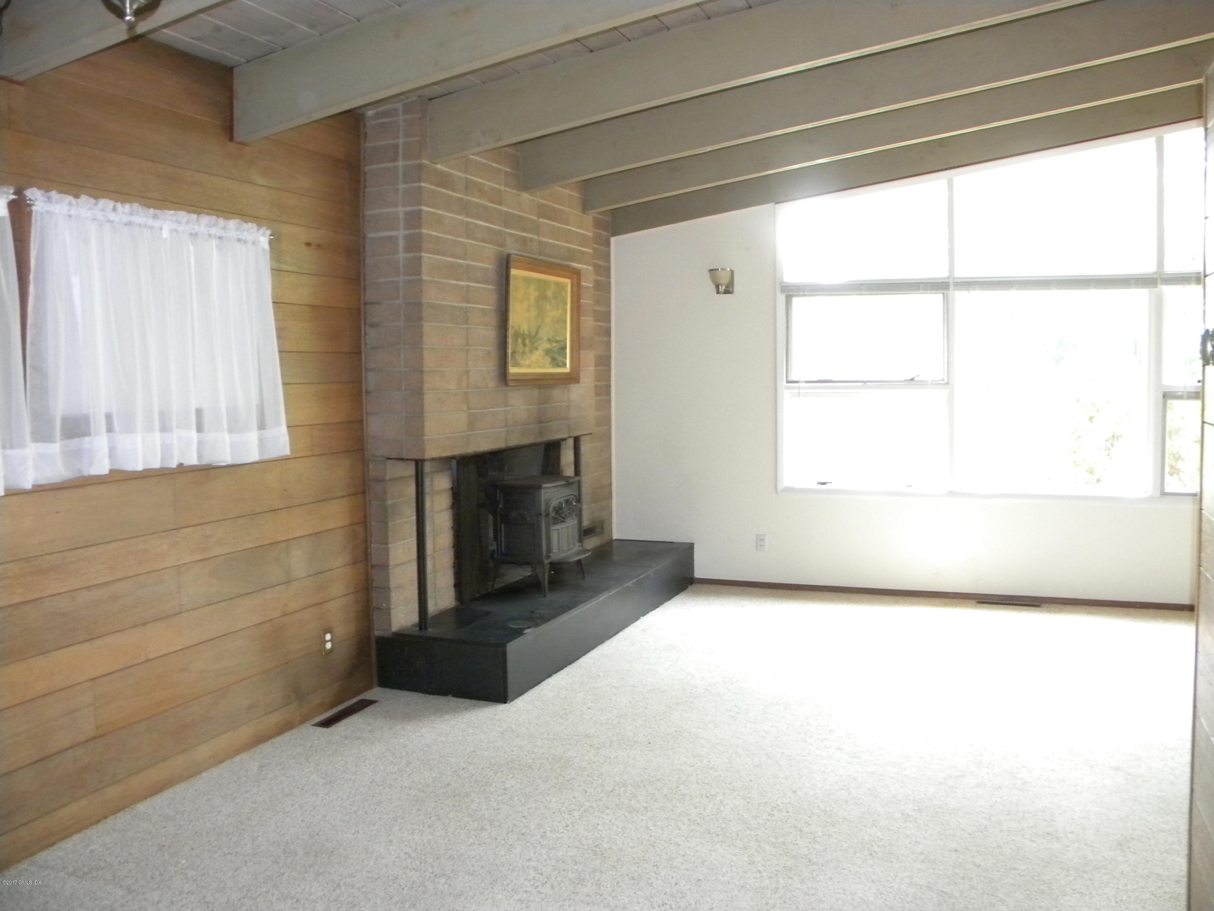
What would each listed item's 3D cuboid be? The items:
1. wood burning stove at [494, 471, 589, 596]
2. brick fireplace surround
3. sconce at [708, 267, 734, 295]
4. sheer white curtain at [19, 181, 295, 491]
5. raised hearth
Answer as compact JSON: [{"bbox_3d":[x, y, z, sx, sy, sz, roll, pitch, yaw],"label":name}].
[{"bbox_3d":[-0.370,0.451,5.693,0.518,0.618,0.495,1,5,23],"label":"wood burning stove"},{"bbox_3d":[-0.453,-0.494,5.845,0.324,2.490,2.700,1,5,23],"label":"brick fireplace surround"},{"bbox_3d":[0.761,-1.182,6.639,0.153,0.168,0.171,1,5,23],"label":"sconce"},{"bbox_3d":[-1.600,-0.416,3.577,0.090,0.930,1.140,1,5,23],"label":"sheer white curtain"},{"bbox_3d":[-0.251,0.883,5.885,0.716,0.283,2.700,1,5,23],"label":"raised hearth"}]

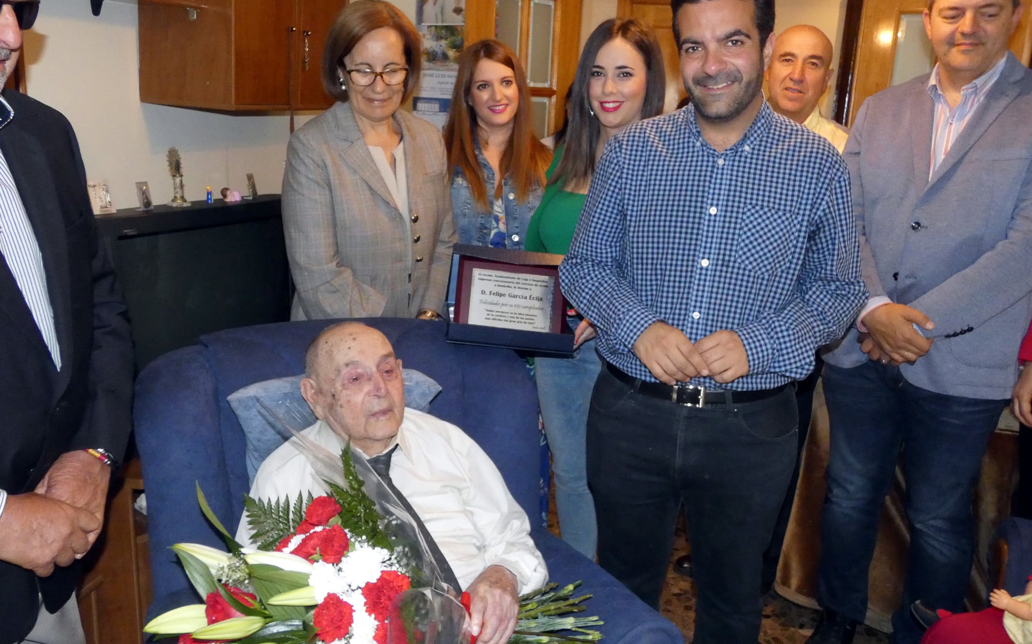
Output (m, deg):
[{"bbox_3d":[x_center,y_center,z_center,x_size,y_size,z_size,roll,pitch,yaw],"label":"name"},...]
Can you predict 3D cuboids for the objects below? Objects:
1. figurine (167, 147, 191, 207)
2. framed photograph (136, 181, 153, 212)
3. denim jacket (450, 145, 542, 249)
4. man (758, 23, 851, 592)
[{"bbox_3d":[-0.949,-0.407,2.509,0.048,0.162,0.052,10,15,25],"label":"figurine"},{"bbox_3d":[-0.990,-0.336,2.383,0.028,0.076,0.040,10,15,25],"label":"framed photograph"},{"bbox_3d":[-0.081,-0.250,2.532,0.430,0.540,0.260,2,14,-7],"label":"denim jacket"},{"bbox_3d":[0.696,0.028,2.521,0.500,1.670,0.340,10,15,26],"label":"man"}]

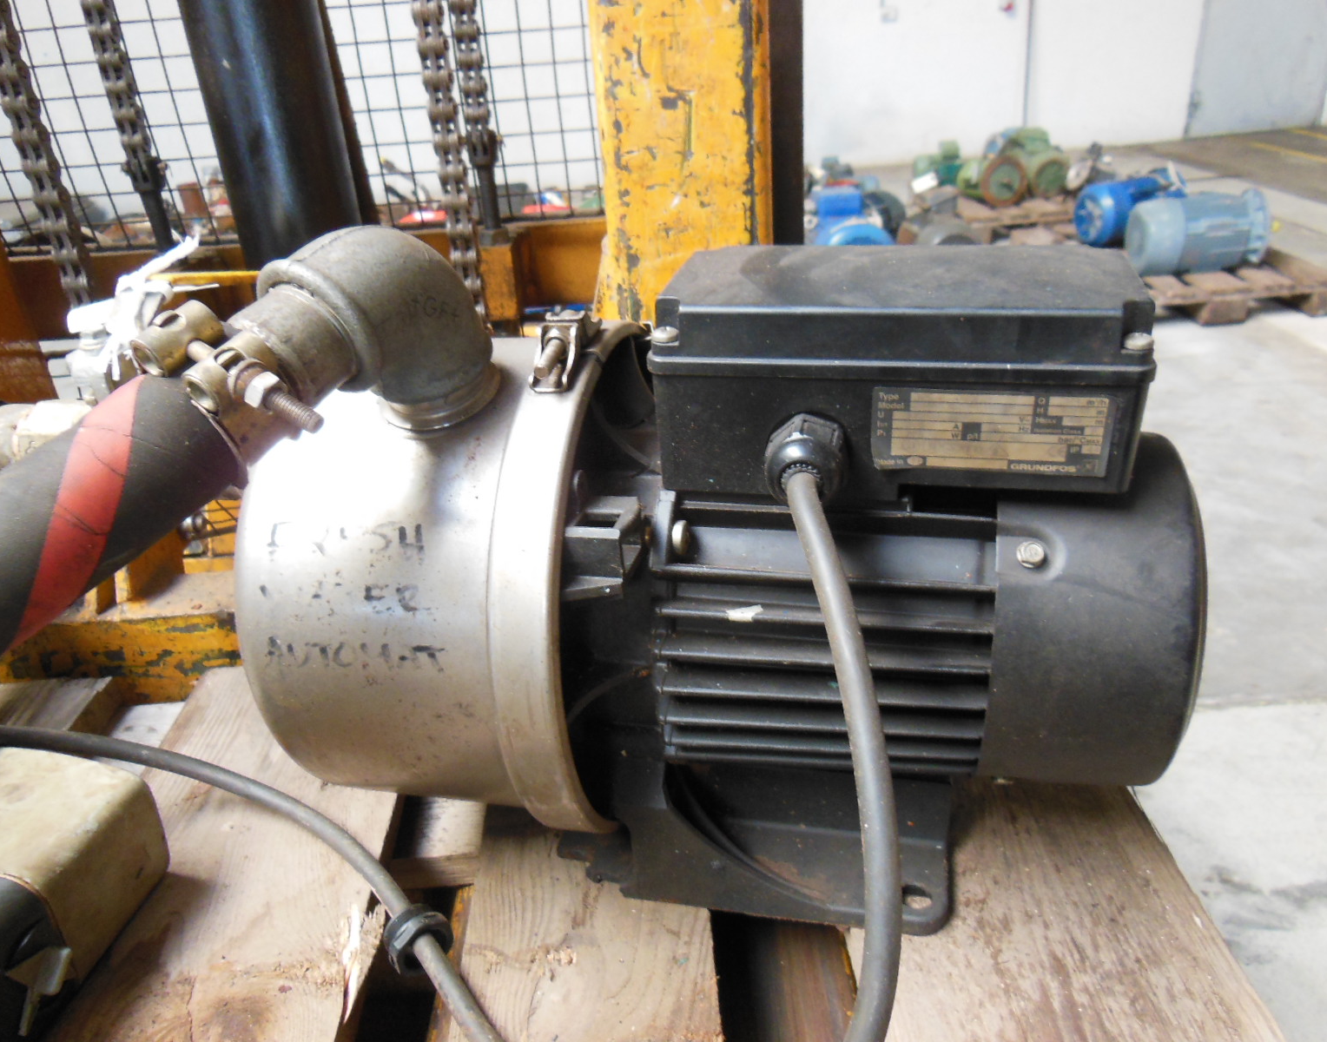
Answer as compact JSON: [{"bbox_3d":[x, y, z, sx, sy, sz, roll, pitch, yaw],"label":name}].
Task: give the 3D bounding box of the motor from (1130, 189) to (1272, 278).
[{"bbox_3d":[1.853,-1.008,3.538,0.410,0.288,0.288,-6,26,-1],"label":"motor"}]

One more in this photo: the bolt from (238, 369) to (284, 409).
[{"bbox_3d":[-0.107,-0.035,0.268,0.006,0.010,0.010,32,53,2],"label":"bolt"}]

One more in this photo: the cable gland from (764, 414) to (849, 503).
[{"bbox_3d":[0.042,-0.018,0.310,0.024,0.024,0.027,3,27,15],"label":"cable gland"}]

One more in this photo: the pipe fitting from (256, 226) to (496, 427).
[{"bbox_3d":[-0.094,-0.070,0.342,0.048,0.076,0.071,13,49,24],"label":"pipe fitting"}]

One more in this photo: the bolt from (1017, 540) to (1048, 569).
[{"bbox_3d":[0.118,0.010,0.321,0.009,0.009,0.004,3,-15,15],"label":"bolt"}]

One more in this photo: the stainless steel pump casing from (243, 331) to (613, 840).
[{"bbox_3d":[-0.069,0.020,0.442,0.134,0.210,0.210,3,27,15],"label":"stainless steel pump casing"}]

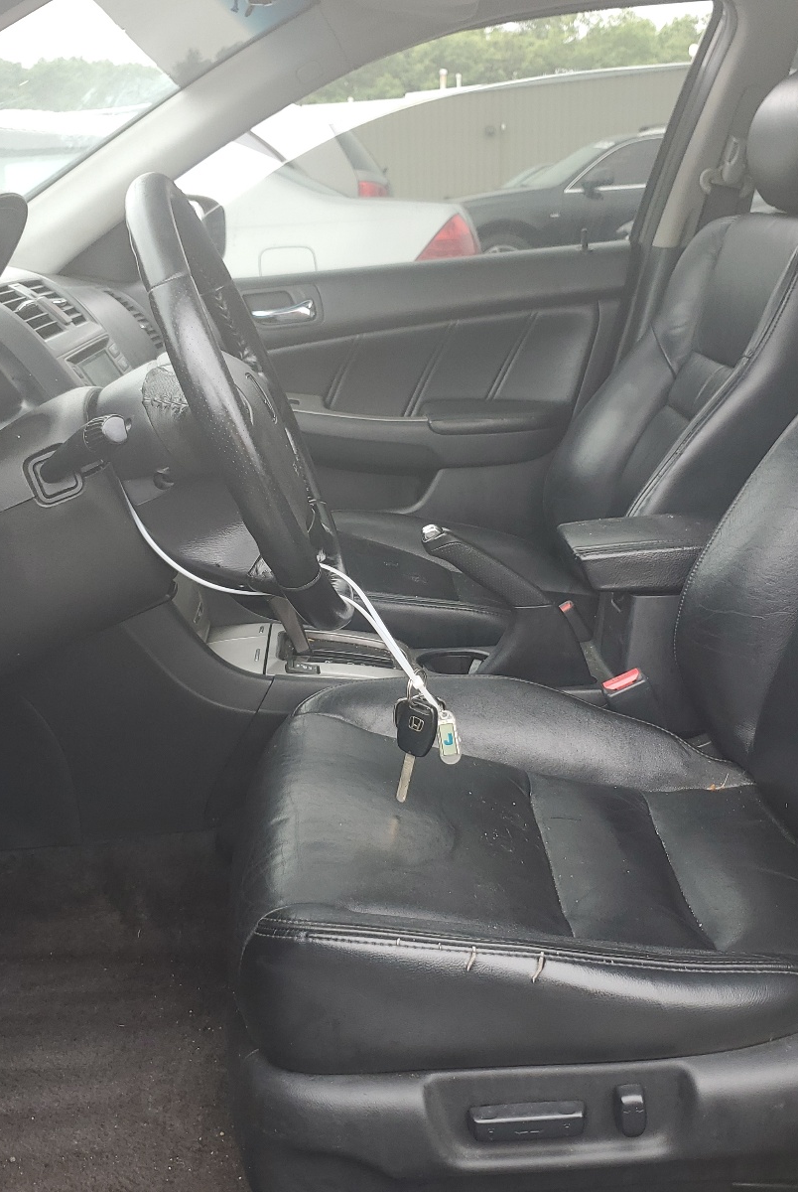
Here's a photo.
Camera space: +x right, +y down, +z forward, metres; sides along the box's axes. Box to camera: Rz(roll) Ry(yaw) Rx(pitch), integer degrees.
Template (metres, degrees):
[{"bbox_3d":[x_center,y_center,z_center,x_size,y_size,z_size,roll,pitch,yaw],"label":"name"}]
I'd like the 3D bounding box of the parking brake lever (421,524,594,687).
[{"bbox_3d":[0.131,0.011,1.396,0.215,0.195,0.060,-3,19,-2],"label":"parking brake lever"}]

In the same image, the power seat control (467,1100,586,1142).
[{"bbox_3d":[0.094,0.385,0.875,0.084,0.025,0.020,-3,19,-2],"label":"power seat control"}]

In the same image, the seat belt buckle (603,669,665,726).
[{"bbox_3d":[0.271,0.124,1.353,0.050,0.080,0.030,-26,18,5],"label":"seat belt buckle"}]

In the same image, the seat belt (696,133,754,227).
[{"bbox_3d":[0.515,-0.654,1.893,0.090,0.170,0.050,-3,19,-2],"label":"seat belt"}]

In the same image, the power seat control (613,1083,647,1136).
[{"bbox_3d":[0.171,0.379,0.878,0.025,0.040,0.020,-3,19,-2],"label":"power seat control"}]

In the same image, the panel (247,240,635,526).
[{"bbox_3d":[-0.062,-0.270,2.051,0.970,0.620,0.130,-3,19,-2],"label":"panel"}]

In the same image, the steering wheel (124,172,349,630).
[{"bbox_3d":[-0.138,-0.151,0.969,0.100,0.385,0.385,-24,18,5],"label":"steering wheel"}]

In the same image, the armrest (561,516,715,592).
[{"bbox_3d":[0.332,-0.055,1.423,0.280,0.062,0.155,-3,19,-2],"label":"armrest"}]

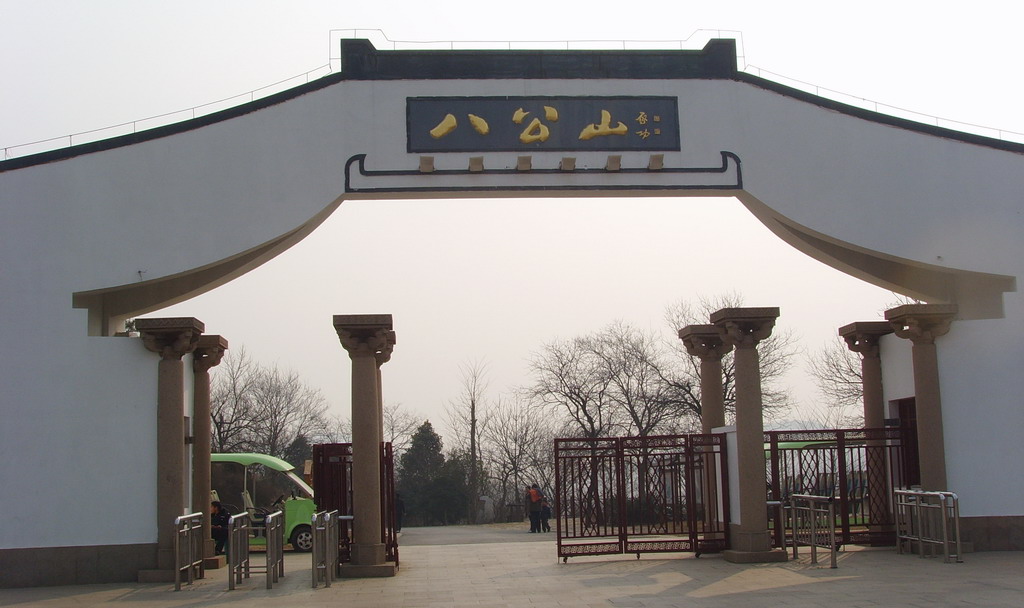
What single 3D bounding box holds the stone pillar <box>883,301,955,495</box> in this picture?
[{"bbox_3d":[6.912,2.070,19.100,0.885,4.020,0.885,-1,-7,-5],"label":"stone pillar"}]

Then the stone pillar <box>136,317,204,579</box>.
[{"bbox_3d":[-5.602,2.388,18.920,0.929,4.198,0.913,-1,-8,-4],"label":"stone pillar"}]

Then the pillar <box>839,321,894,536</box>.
[{"bbox_3d":[6.739,2.391,21.358,0.885,4.020,0.885,-1,-7,-5],"label":"pillar"}]

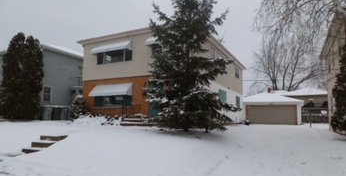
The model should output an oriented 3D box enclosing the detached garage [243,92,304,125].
[{"bbox_3d":[11.737,2.462,28.772,7.000,3.850,6.900,-3,-9,27],"label":"detached garage"}]

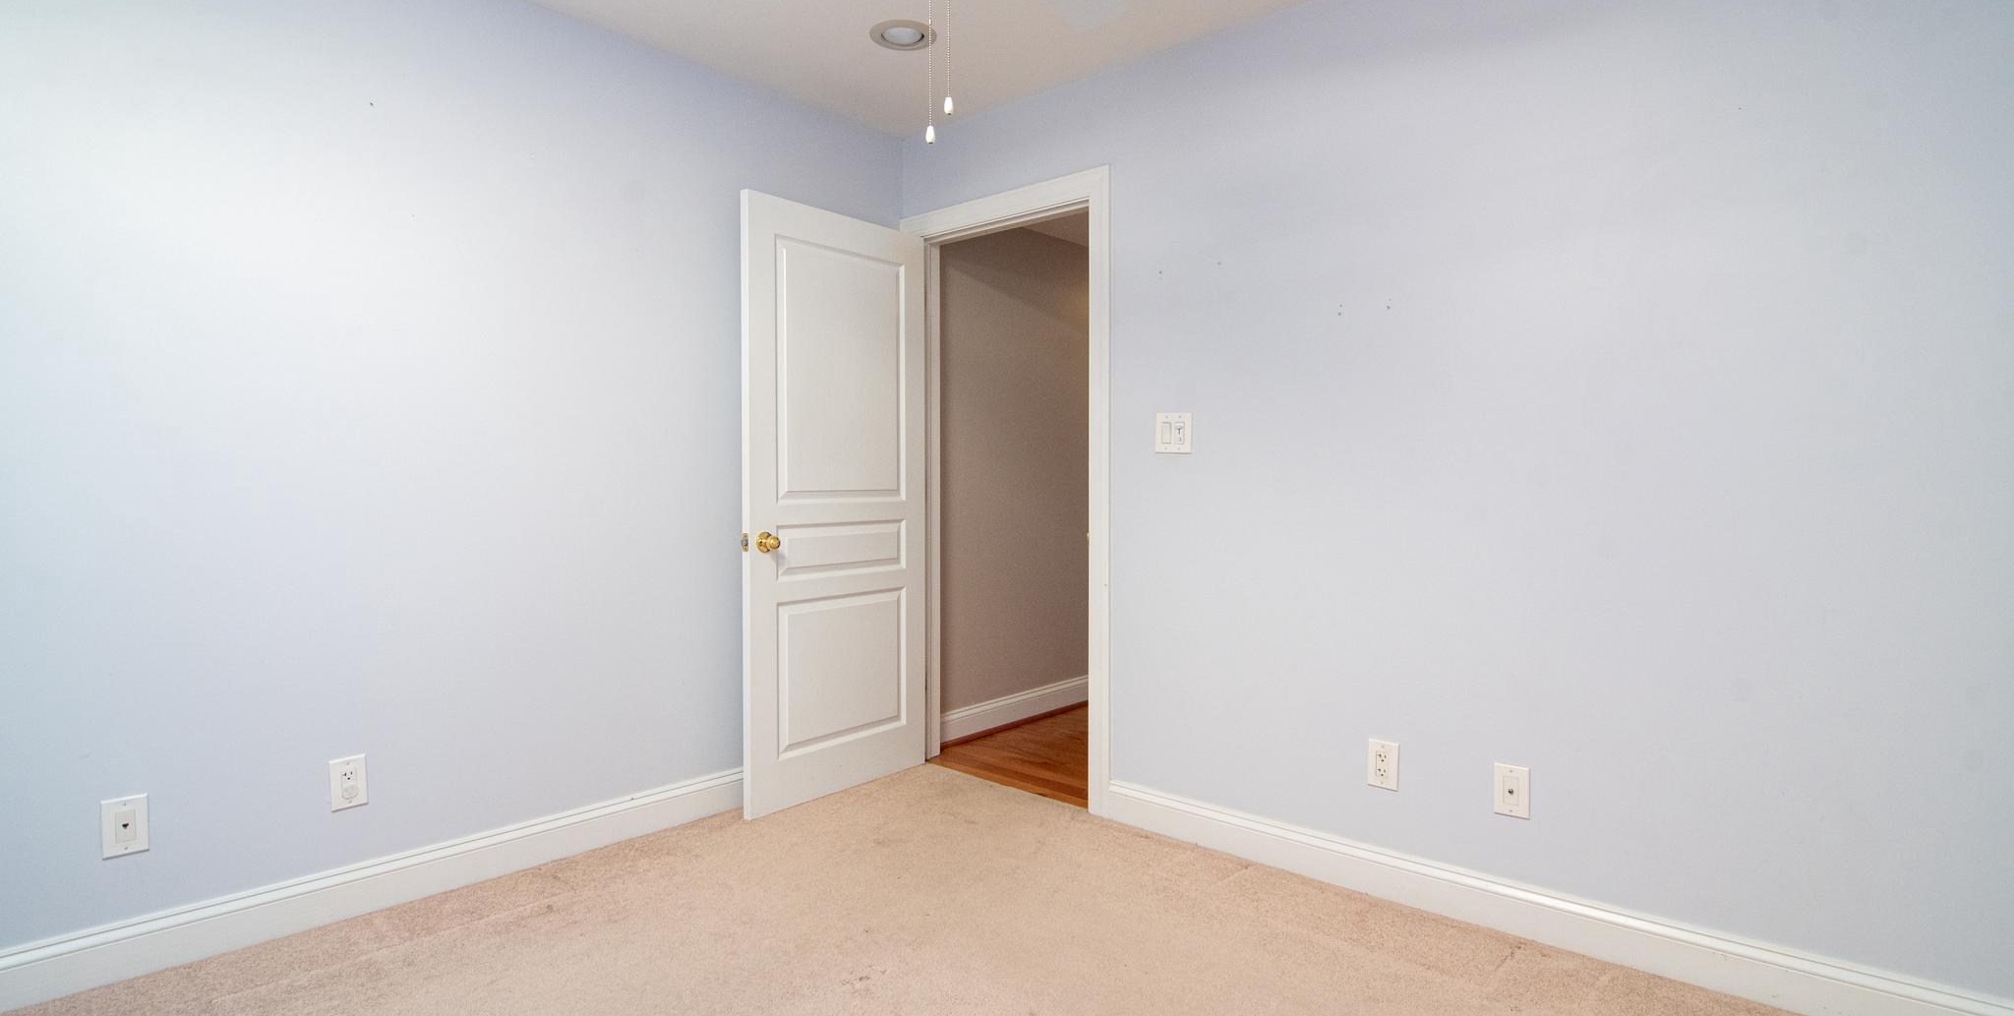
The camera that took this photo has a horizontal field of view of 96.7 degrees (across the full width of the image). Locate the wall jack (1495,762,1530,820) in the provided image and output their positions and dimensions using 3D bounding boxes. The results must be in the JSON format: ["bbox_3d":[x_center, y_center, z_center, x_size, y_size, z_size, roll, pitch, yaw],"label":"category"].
[{"bbox_3d":[1.229,0.689,2.175,0.079,0.125,0.010,2,2,40],"label":"wall jack"}]

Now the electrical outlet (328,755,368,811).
[{"bbox_3d":[-1.628,0.682,2.216,0.010,0.125,0.079,2,2,43],"label":"electrical outlet"}]

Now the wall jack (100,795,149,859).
[{"bbox_3d":[-1.898,0.687,1.928,0.010,0.125,0.079,2,2,43],"label":"wall jack"}]

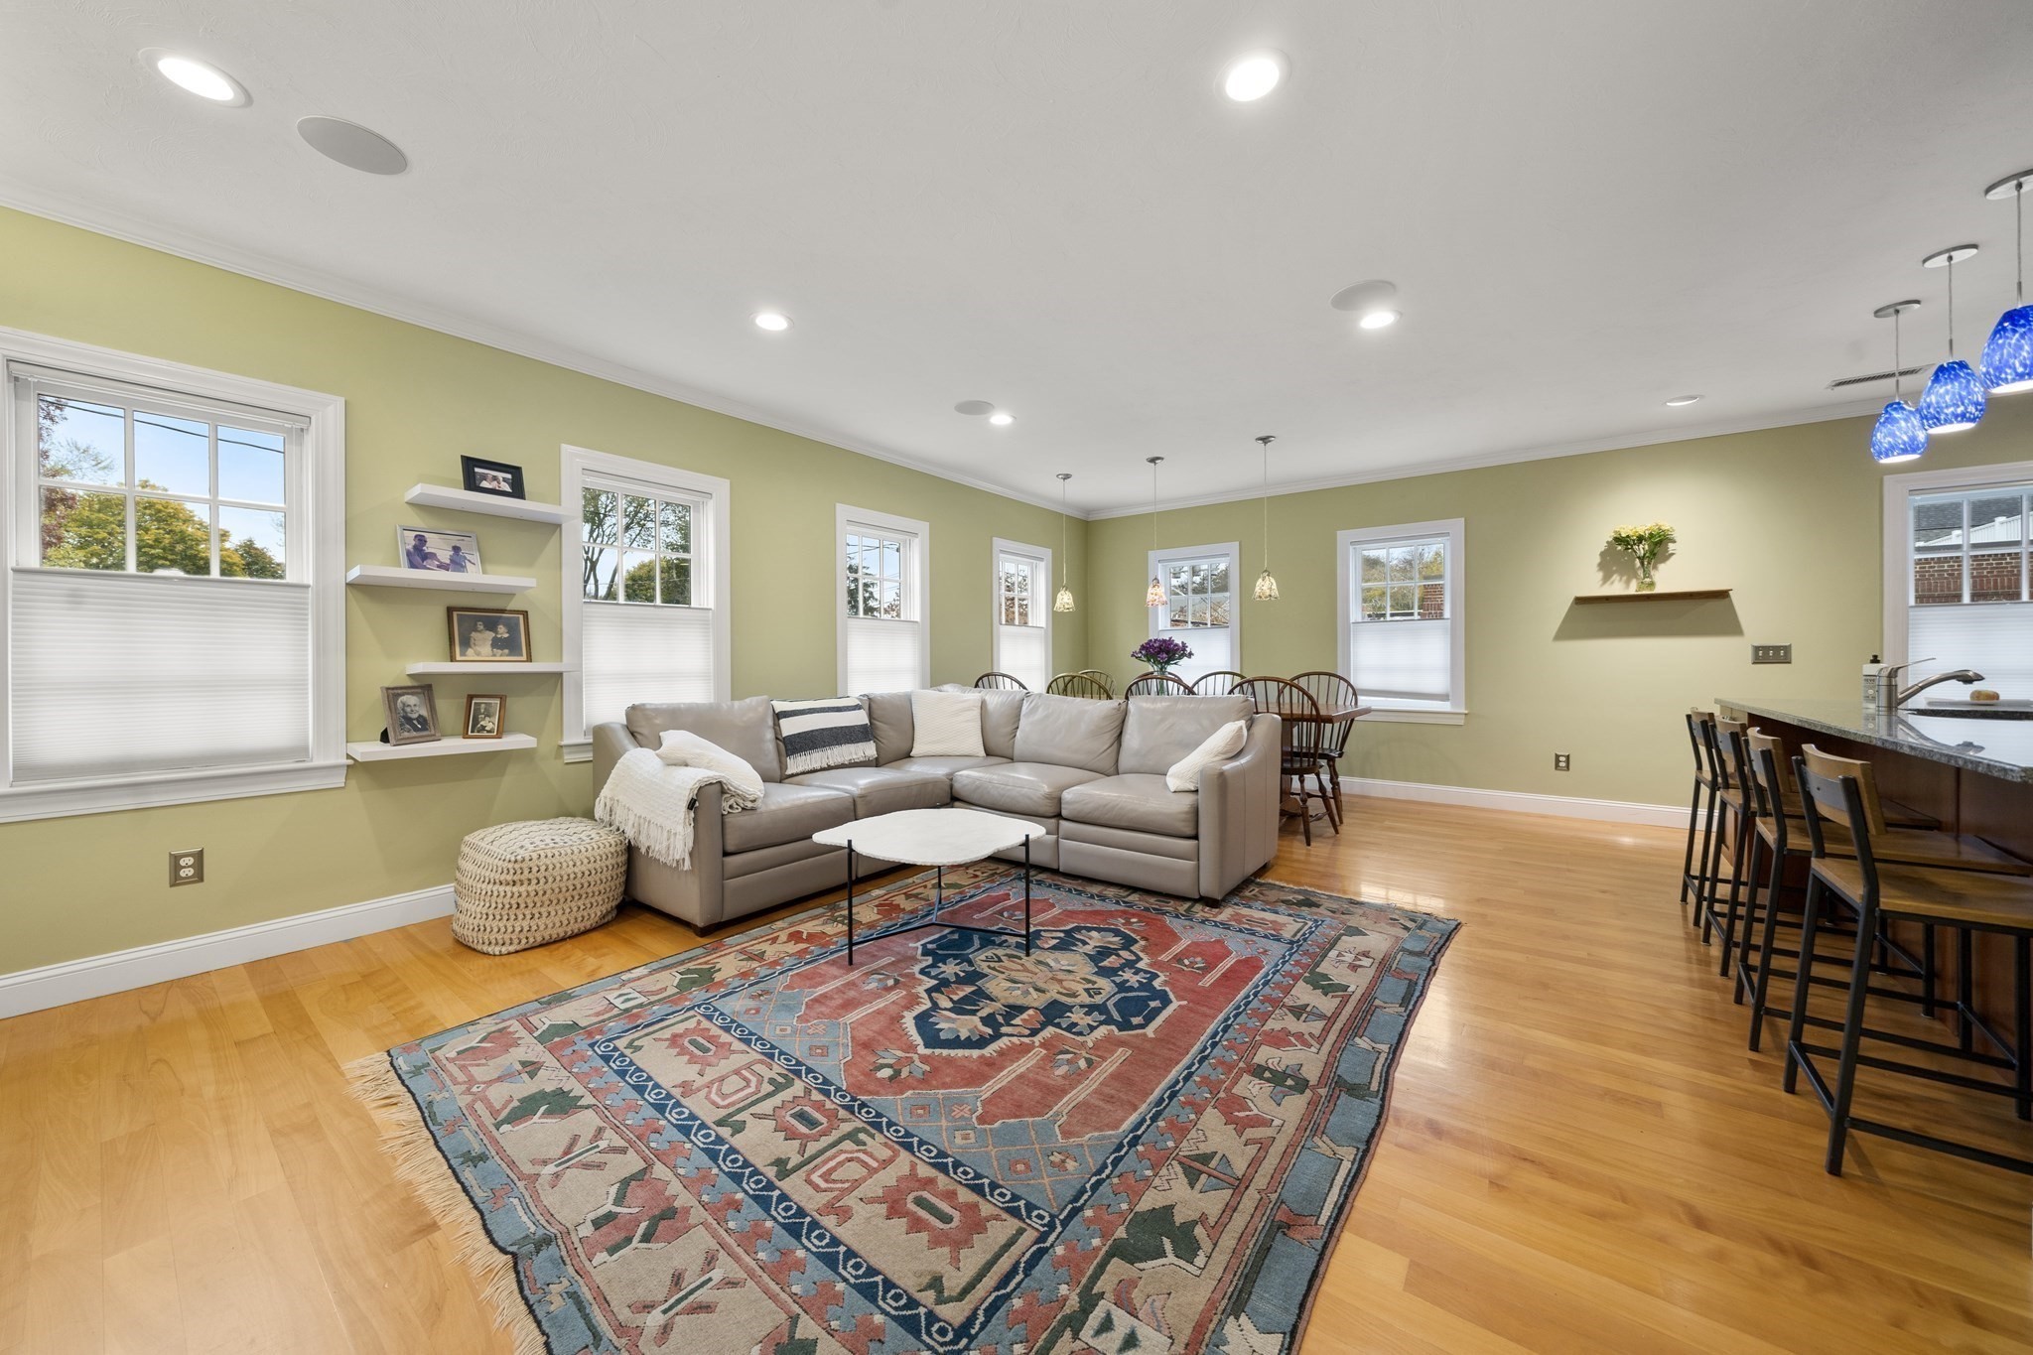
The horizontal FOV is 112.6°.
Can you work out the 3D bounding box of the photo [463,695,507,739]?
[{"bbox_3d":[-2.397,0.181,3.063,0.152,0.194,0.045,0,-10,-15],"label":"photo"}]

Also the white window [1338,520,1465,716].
[{"bbox_3d":[3.055,-0.433,5.418,0.879,1.552,0.120,1,1,37],"label":"white window"}]

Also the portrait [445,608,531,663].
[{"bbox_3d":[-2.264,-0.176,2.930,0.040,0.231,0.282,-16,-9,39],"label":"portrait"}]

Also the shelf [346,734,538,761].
[{"bbox_3d":[-2.466,0.297,2.950,0.255,0.042,0.595,1,2,39],"label":"shelf"}]

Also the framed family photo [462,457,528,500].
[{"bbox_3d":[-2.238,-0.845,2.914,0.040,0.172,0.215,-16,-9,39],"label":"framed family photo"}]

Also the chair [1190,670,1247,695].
[{"bbox_3d":[1.570,0.494,5.460,0.530,1.030,0.560,1,2,37],"label":"chair"}]

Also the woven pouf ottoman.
[{"bbox_3d":[-2.004,0.871,2.876,0.440,0.415,0.535,1,2,33],"label":"woven pouf ottoman"}]

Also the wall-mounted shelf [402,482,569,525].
[{"bbox_3d":[-2.253,-0.743,2.944,0.260,0.040,0.559,1,1,40],"label":"wall-mounted shelf"}]

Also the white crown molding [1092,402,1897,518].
[{"bbox_3d":[2.886,-1.629,5.450,5.341,0.085,0.085,1,1,36],"label":"white crown molding"}]

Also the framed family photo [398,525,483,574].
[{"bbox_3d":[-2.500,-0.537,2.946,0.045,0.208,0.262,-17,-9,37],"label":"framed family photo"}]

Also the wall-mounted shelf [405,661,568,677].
[{"bbox_3d":[-2.251,-0.043,2.946,0.260,0.040,0.560,1,1,40],"label":"wall-mounted shelf"}]

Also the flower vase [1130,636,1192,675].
[{"bbox_3d":[1.096,-0.173,5.100,0.460,0.275,0.420,0,1,12],"label":"flower vase"}]

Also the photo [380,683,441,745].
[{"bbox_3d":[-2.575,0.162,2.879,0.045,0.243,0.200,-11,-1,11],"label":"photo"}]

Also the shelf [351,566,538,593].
[{"bbox_3d":[-2.461,-0.419,2.937,0.255,0.042,0.595,1,2,39],"label":"shelf"}]

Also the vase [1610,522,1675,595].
[{"bbox_3d":[4.116,-0.772,4.451,0.290,0.430,0.260,1,1,37],"label":"vase"}]

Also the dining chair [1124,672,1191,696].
[{"bbox_3d":[1.135,0.511,4.830,0.530,1.030,0.560,1,2,37],"label":"dining chair"}]

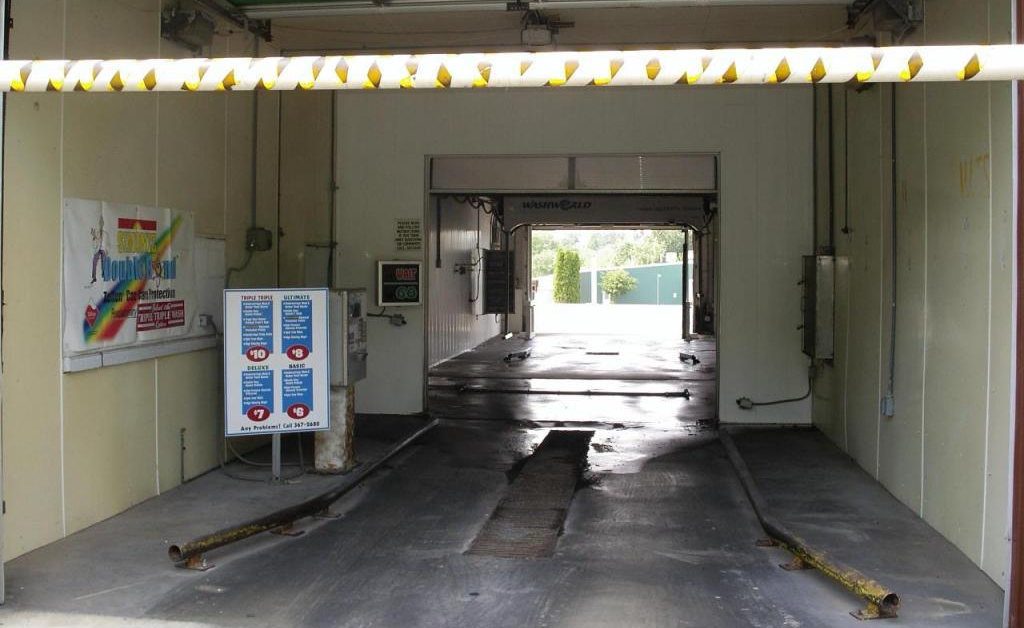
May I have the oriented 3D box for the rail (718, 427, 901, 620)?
[{"bbox_3d":[1.667,1.124,7.162,0.450,0.125,5.400,0,2,5],"label":"rail"}]

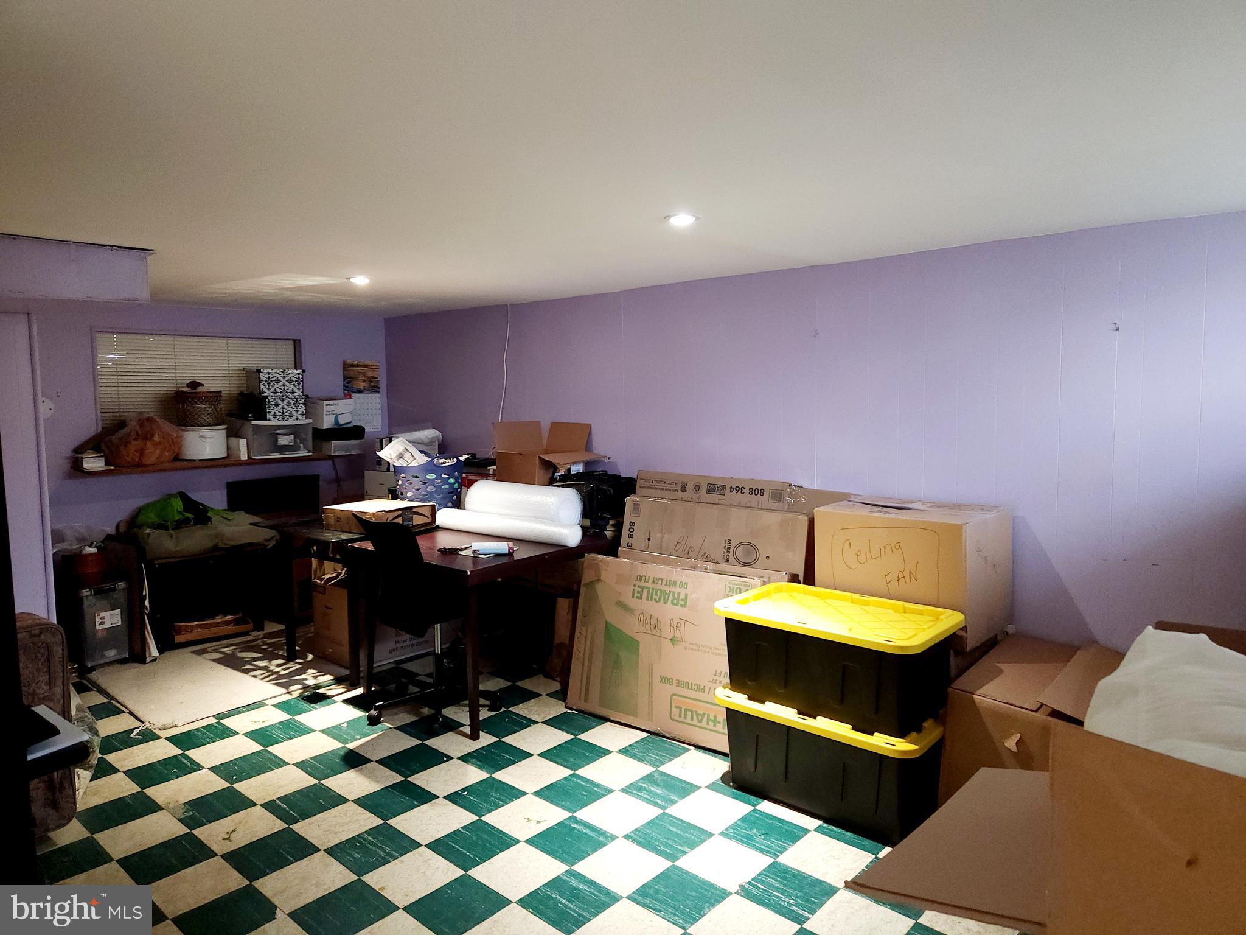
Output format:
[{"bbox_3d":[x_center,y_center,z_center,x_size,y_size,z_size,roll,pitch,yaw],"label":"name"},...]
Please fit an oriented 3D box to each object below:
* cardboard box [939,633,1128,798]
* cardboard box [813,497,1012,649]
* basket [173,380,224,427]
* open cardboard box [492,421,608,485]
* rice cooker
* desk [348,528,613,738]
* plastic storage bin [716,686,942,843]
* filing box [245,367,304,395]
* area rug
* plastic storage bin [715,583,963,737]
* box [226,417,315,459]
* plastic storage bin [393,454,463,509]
[{"bbox_3d":[1.503,0.951,2.804,0.710,0.480,0.560,-6,8,-44],"label":"cardboard box"},{"bbox_3d":[1.133,0.390,3.269,0.617,0.456,0.430,4,8,44],"label":"cardboard box"},{"bbox_3d":[-2.613,-0.390,5.103,0.268,0.280,0.268,4,7,42],"label":"basket"},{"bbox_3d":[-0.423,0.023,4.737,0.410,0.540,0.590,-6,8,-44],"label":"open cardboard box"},{"bbox_3d":[-2.585,-0.152,5.095,0.320,0.210,0.310,4,7,42],"label":"rice cooker"},{"bbox_3d":[-0.703,0.739,4.168,0.950,0.737,0.930,4,7,40],"label":"desk"},{"bbox_3d":[0.777,1.008,2.991,0.765,0.356,0.505,4,8,44],"label":"plastic storage bin"},{"bbox_3d":[-2.287,-0.558,5.428,0.215,0.174,0.308,4,7,42],"label":"filing box"},{"bbox_3d":[-2.052,1.083,4.533,1.140,0.012,1.270,4,7,42],"label":"area rug"},{"bbox_3d":[0.793,0.695,3.075,0.780,0.352,0.515,4,7,42],"label":"plastic storage bin"},{"bbox_3d":[-2.291,-0.193,5.380,0.355,0.225,0.390,4,7,42],"label":"box"},{"bbox_3d":[-1.126,0.099,4.798,0.400,0.370,0.400,-4,6,-30],"label":"plastic storage bin"}]

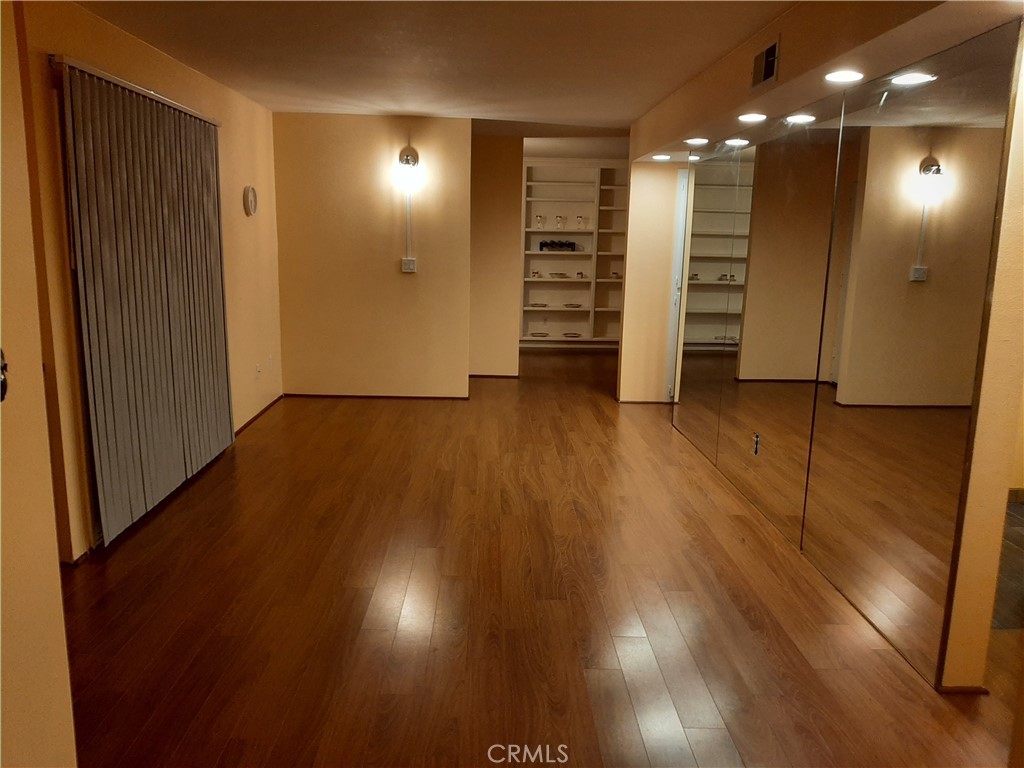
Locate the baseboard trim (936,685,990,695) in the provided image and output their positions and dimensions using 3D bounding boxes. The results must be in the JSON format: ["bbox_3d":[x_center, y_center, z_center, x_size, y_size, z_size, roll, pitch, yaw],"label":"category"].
[{"bbox_3d":[1.519,1.030,2.591,0.170,0.022,0.020,1,11,-2],"label":"baseboard trim"}]

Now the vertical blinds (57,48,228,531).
[{"bbox_3d":[-1.882,-0.471,4.244,0.085,2.100,1.860,1,11,-2],"label":"vertical blinds"}]

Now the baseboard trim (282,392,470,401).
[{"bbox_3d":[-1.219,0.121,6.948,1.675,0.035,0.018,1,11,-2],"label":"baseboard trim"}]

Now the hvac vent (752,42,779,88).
[{"bbox_3d":[1.145,-1.457,3.519,0.020,0.165,0.310,1,11,-2],"label":"hvac vent"}]

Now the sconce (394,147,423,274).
[{"bbox_3d":[-0.873,-1.490,6.559,0.220,1.070,0.170,1,11,-2],"label":"sconce"}]

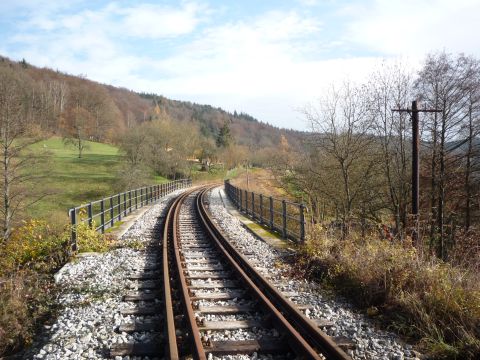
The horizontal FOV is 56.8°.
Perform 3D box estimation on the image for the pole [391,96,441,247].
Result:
[{"bbox_3d":[5.784,0.060,14.500,1.640,5.250,0.240,0,1,-6],"label":"pole"}]

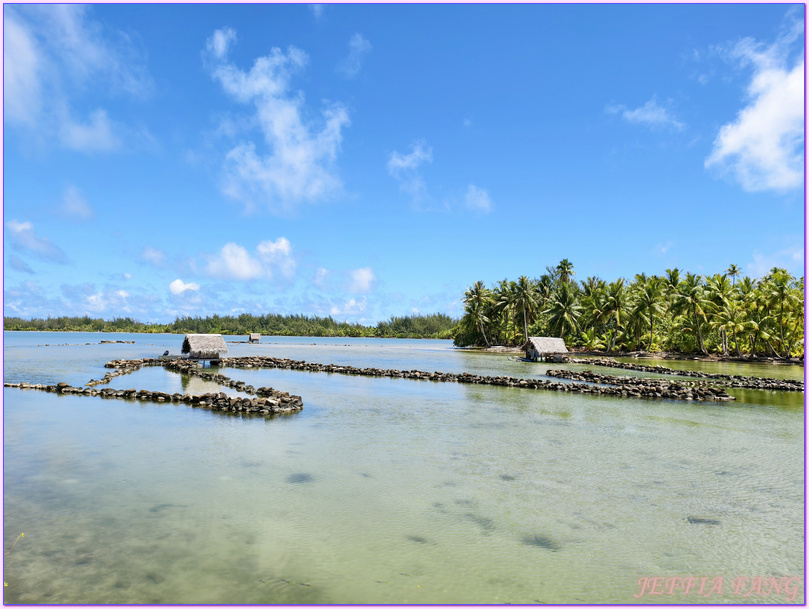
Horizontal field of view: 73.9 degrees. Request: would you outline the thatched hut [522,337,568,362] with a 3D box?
[{"bbox_3d":[12.528,4.053,48.235,3.170,2.200,2.750,1,-3,-15],"label":"thatched hut"}]

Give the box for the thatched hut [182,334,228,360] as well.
[{"bbox_3d":[-15.040,3.237,40.689,2.650,1.920,2.400,3,-4,-38],"label":"thatched hut"}]

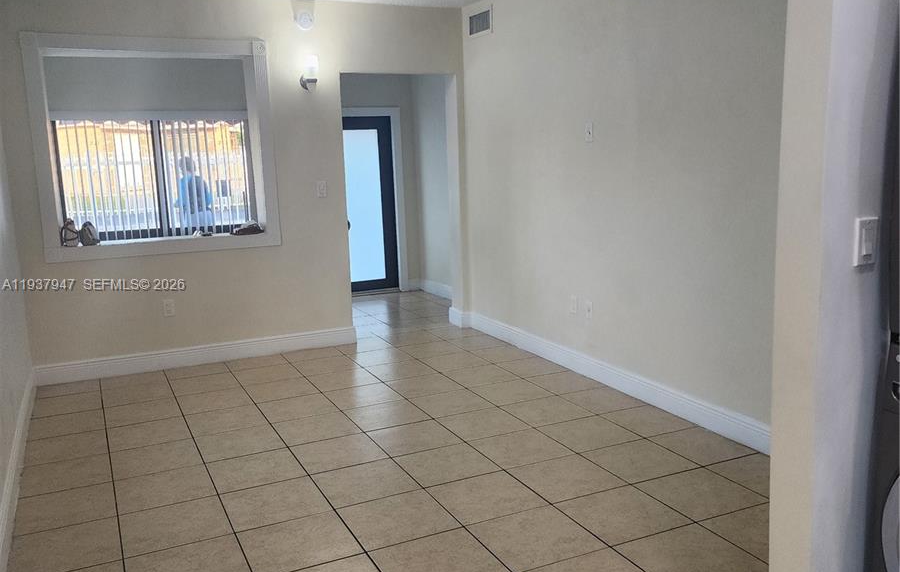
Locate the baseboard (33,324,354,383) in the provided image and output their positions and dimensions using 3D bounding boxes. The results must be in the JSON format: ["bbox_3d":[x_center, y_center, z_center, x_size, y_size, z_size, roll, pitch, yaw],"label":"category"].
[{"bbox_3d":[-1.816,0.508,5.969,2.318,0.138,0.018,-6,11,-22],"label":"baseboard"}]

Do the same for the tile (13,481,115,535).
[{"bbox_3d":[-1.736,1.009,3.618,0.411,0.010,0.420,-7,11,-24],"label":"tile"}]

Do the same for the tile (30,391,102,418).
[{"bbox_3d":[-2.435,0.764,5.074,0.417,0.010,0.414,-7,11,-24],"label":"tile"}]

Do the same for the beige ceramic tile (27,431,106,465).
[{"bbox_3d":[-2.080,0.881,4.324,0.417,0.010,0.414,-7,11,-24],"label":"beige ceramic tile"}]

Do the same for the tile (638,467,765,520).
[{"bbox_3d":[1.049,0.870,3.351,0.393,0.010,0.394,-7,11,-24],"label":"tile"}]

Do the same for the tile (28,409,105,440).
[{"bbox_3d":[-2.171,0.792,4.534,0.391,0.010,0.398,-7,11,-24],"label":"tile"}]

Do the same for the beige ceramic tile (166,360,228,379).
[{"bbox_3d":[-1.829,0.621,5.755,0.417,0.010,0.322,-7,11,-24],"label":"beige ceramic tile"}]

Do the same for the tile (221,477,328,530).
[{"bbox_3d":[-0.754,0.934,3.425,0.403,0.010,0.398,-7,11,-24],"label":"tile"}]

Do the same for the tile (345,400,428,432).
[{"bbox_3d":[-0.361,0.731,4.473,0.401,0.010,0.401,-7,11,-24],"label":"tile"}]

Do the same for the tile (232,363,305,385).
[{"bbox_3d":[-1.240,0.605,5.397,0.403,0.010,0.398,-7,11,-24],"label":"tile"}]

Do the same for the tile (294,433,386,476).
[{"bbox_3d":[-0.585,0.873,4.139,0.420,0.010,0.420,-7,11,-24],"label":"tile"}]

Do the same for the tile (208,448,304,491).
[{"bbox_3d":[-0.961,0.908,3.922,0.417,0.010,0.414,-7,11,-24],"label":"tile"}]

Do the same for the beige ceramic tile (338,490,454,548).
[{"bbox_3d":[-0.214,0.948,3.232,0.403,0.010,0.398,-7,11,-24],"label":"beige ceramic tile"}]

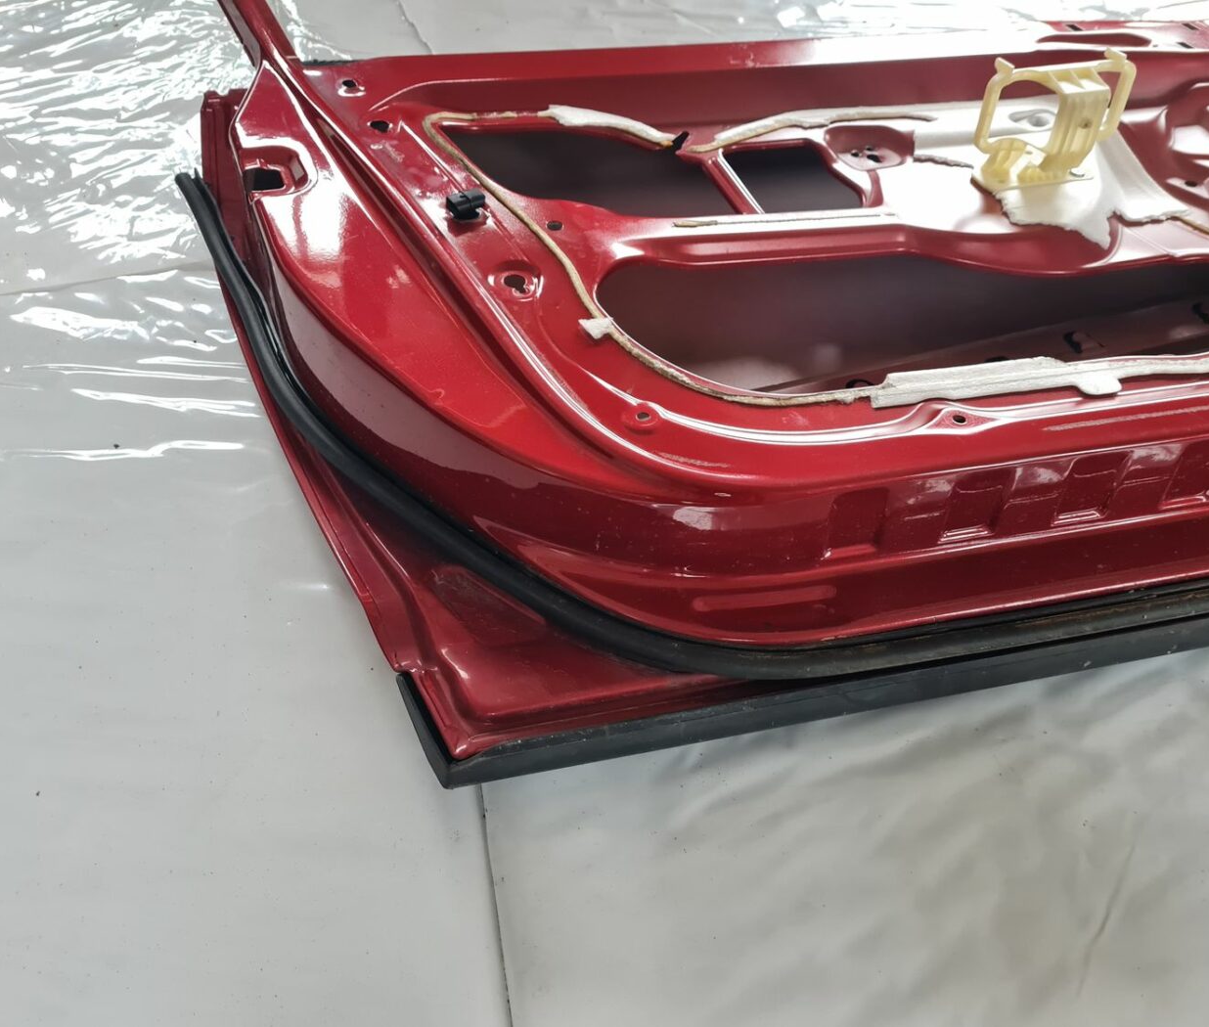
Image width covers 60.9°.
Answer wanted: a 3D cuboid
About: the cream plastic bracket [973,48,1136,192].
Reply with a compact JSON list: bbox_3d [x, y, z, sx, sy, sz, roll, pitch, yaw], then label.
[{"bbox_3d":[0.341,-0.296,0.765,0.121,0.084,0.052,-10,42,-11],"label":"cream plastic bracket"}]

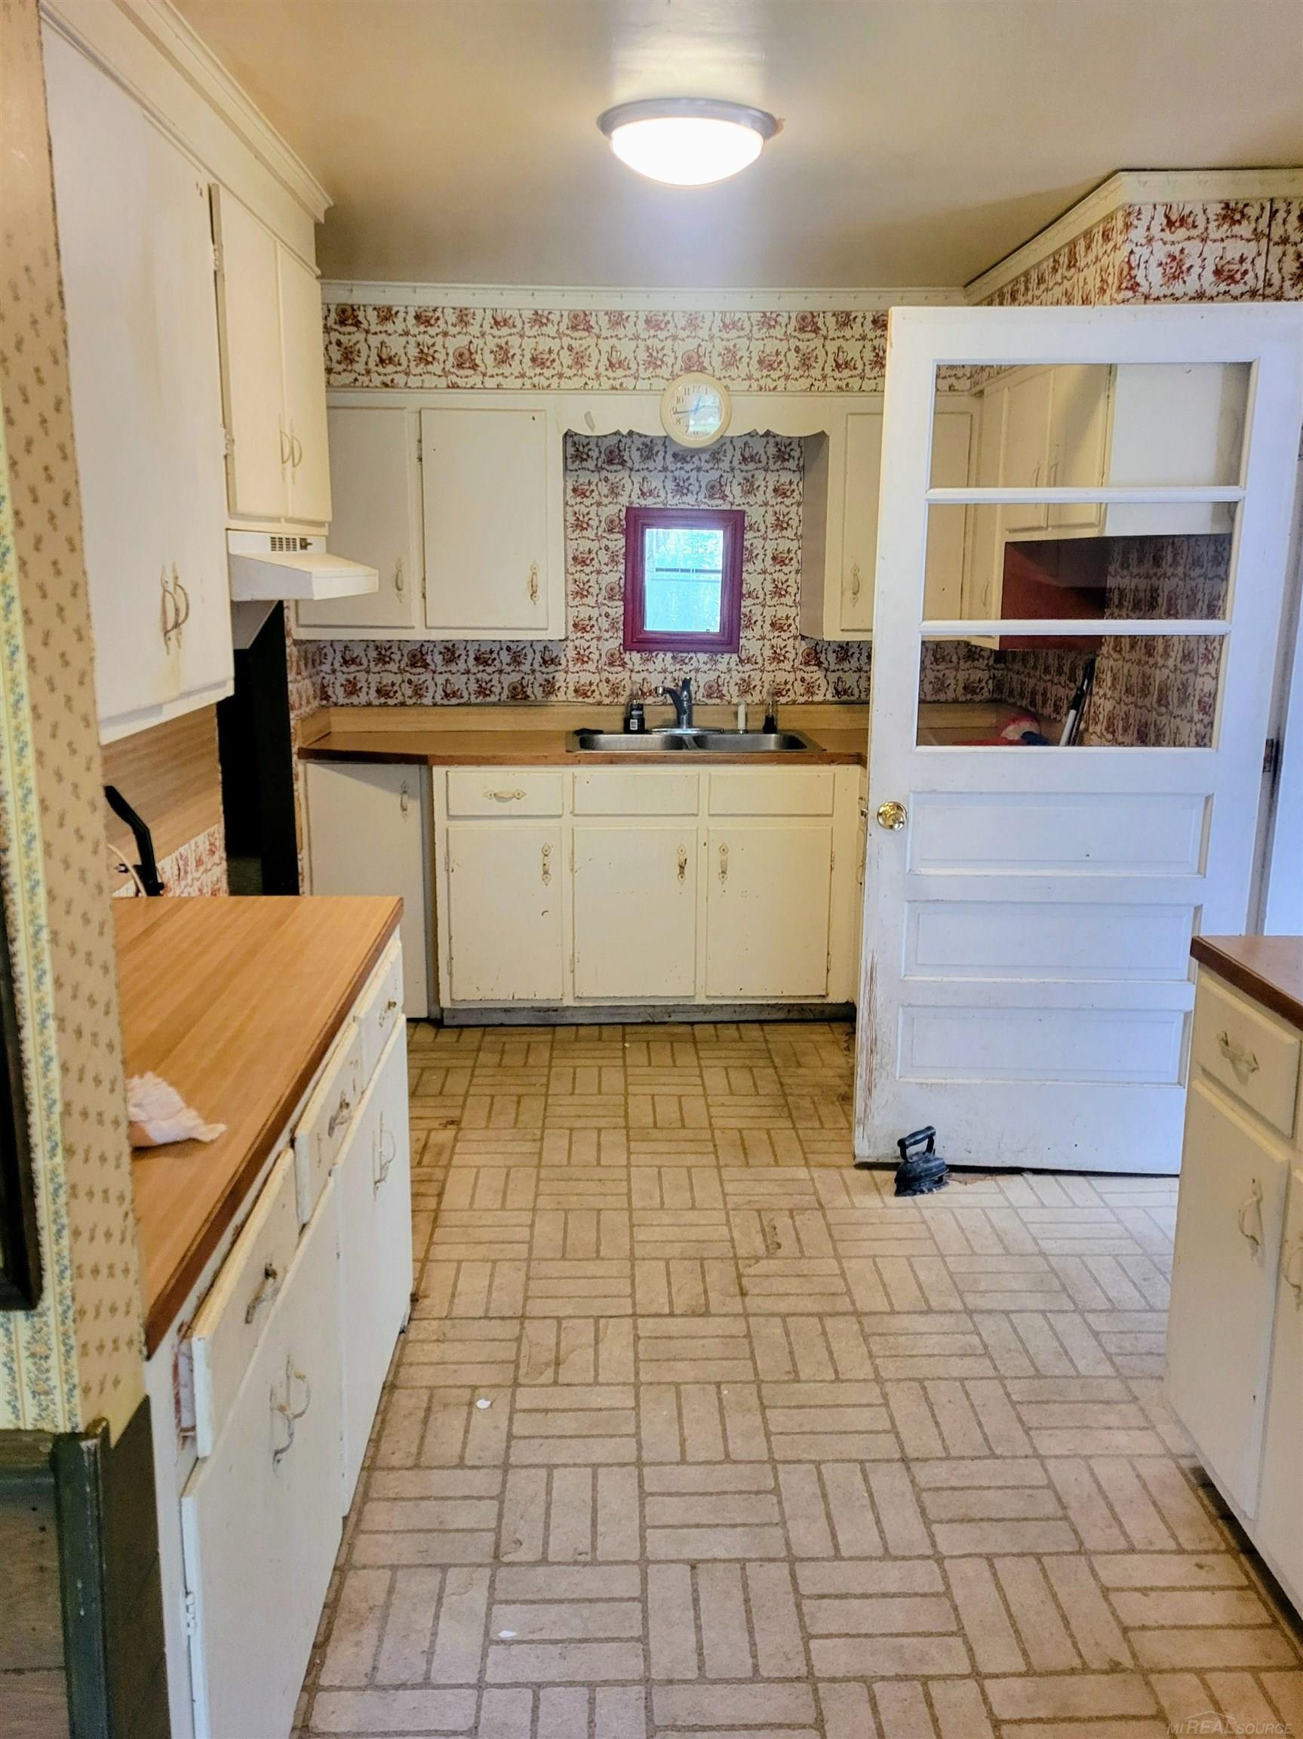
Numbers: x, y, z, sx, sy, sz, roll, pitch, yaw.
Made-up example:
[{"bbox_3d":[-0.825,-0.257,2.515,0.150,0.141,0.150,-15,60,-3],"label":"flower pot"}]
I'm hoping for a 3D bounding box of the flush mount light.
[{"bbox_3d":[0.071,-1.417,2.594,0.405,0.120,0.405,0,13,-2],"label":"flush mount light"}]

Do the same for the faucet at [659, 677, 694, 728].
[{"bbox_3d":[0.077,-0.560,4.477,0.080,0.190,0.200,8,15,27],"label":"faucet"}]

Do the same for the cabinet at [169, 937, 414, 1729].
[{"bbox_3d":[-0.754,0.658,1.889,0.605,0.850,1.410,0,13,-2],"label":"cabinet"}]

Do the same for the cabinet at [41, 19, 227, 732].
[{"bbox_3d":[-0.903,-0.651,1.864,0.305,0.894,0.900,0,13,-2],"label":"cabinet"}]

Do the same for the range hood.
[{"bbox_3d":[-0.866,-0.653,2.786,0.435,0.123,0.810,0,13,-2],"label":"range hood"}]

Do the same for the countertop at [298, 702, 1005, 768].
[{"bbox_3d":[0.052,-0.443,4.314,2.360,0.125,0.650,0,13,-2],"label":"countertop"}]

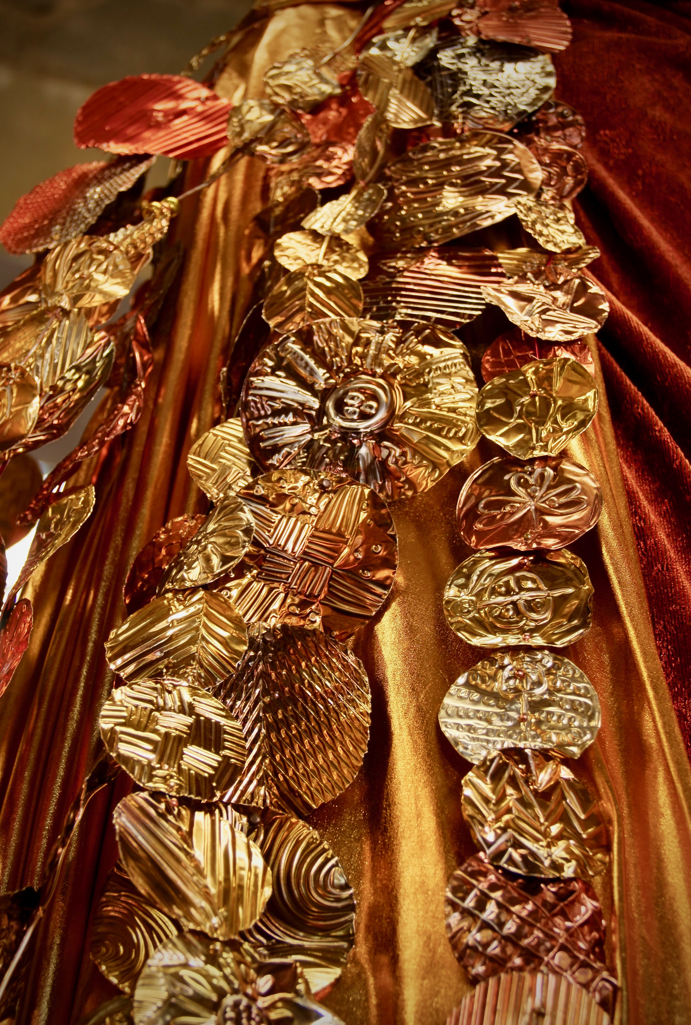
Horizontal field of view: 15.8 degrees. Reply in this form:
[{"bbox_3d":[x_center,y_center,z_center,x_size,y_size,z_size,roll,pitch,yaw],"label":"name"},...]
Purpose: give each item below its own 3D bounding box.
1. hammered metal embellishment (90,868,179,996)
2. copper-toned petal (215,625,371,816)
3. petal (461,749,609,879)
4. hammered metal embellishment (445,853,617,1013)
[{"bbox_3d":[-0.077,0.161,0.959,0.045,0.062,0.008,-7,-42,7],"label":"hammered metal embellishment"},{"bbox_3d":[-0.030,0.087,1.033,0.084,0.100,0.010,-3,-42,4],"label":"copper-toned petal"},{"bbox_3d":[0.076,0.120,1.000,0.060,0.065,0.009,2,-38,-2],"label":"petal"},{"bbox_3d":[0.072,0.162,0.958,0.066,0.070,0.008,0,-36,0],"label":"hammered metal embellishment"}]

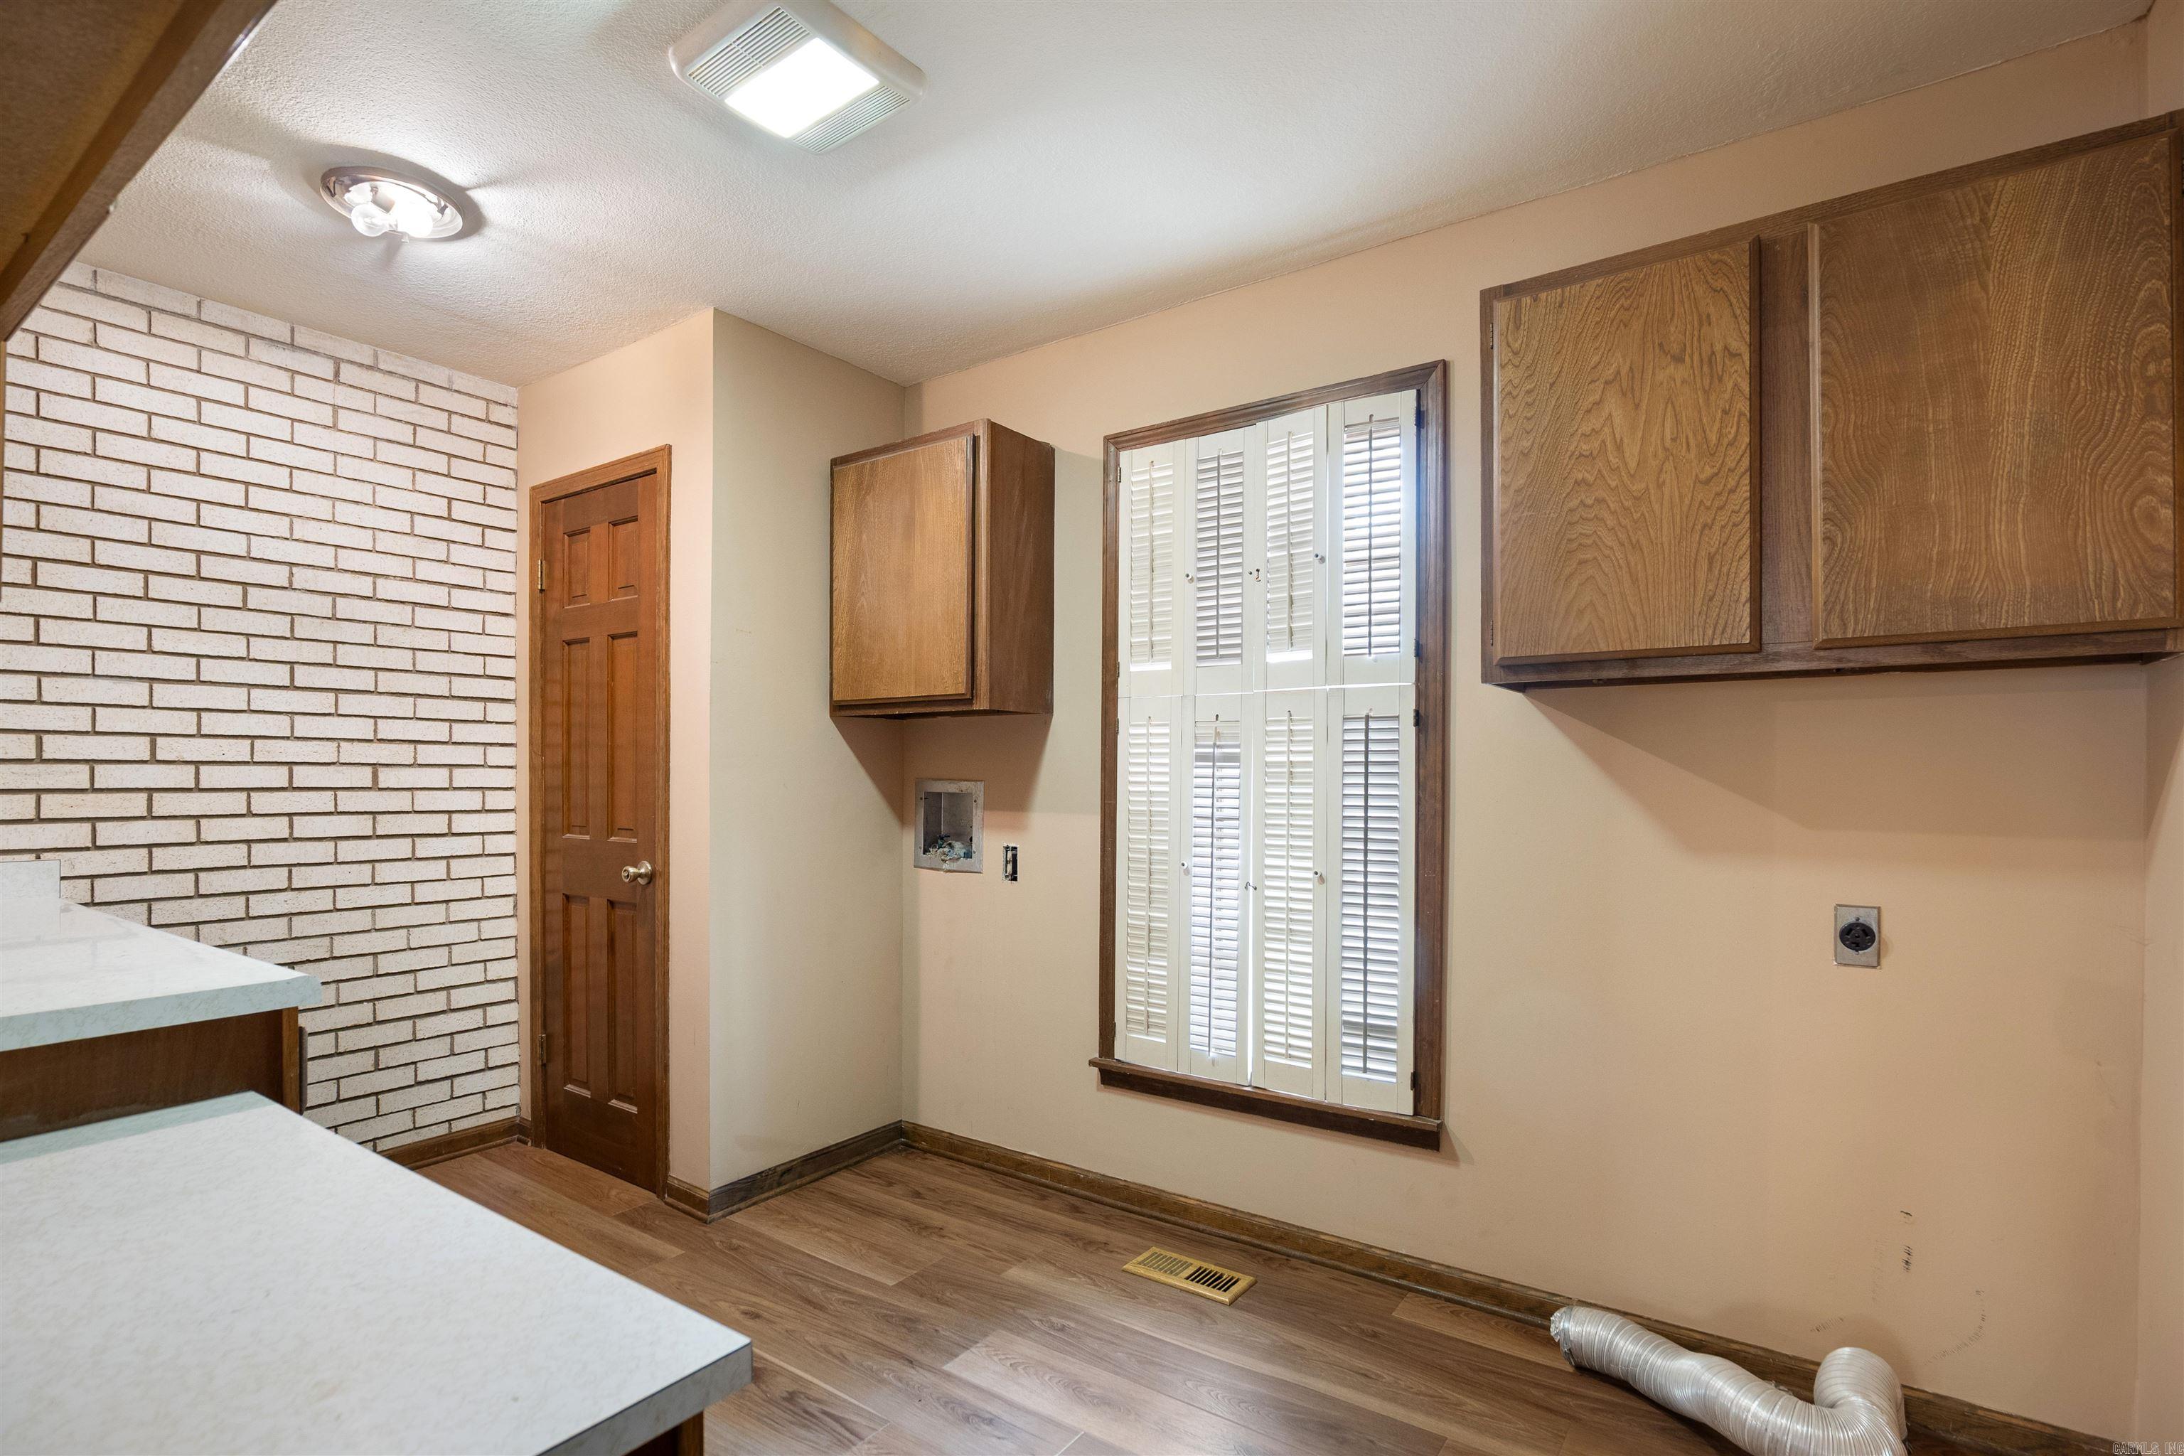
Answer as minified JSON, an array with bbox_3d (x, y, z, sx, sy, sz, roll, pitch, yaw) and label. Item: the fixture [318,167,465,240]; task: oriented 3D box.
[{"bbox_3d":[-1.509,-1.113,2.096,0.271,0.091,0.271,-1,-2,34],"label":"fixture"}]

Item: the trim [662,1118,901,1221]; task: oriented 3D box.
[{"bbox_3d":[-0.884,1.279,2.888,0.219,0.089,0.729,-1,-2,34],"label":"trim"}]

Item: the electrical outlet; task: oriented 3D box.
[{"bbox_3d":[1.424,0.389,1.804,0.070,0.118,0.015,-1,-2,34],"label":"electrical outlet"}]

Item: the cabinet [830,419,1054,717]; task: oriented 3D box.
[{"bbox_3d":[-0.454,-0.430,2.894,0.612,0.785,0.319,-1,-2,34],"label":"cabinet"}]

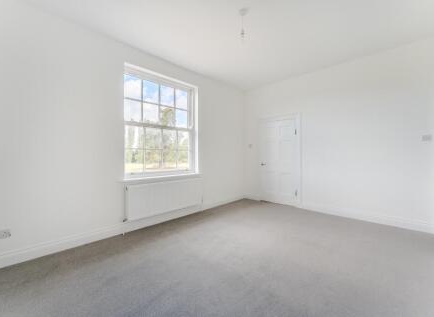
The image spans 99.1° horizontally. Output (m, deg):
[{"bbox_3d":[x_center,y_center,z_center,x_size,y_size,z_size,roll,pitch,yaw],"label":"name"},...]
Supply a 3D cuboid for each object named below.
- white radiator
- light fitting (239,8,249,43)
[{"bbox_3d":[-0.813,0.636,3.215,0.106,0.507,1.409,1,2,44],"label":"white radiator"},{"bbox_3d":[0.300,-1.515,2.135,0.105,0.364,0.105,0,1,0],"label":"light fitting"}]

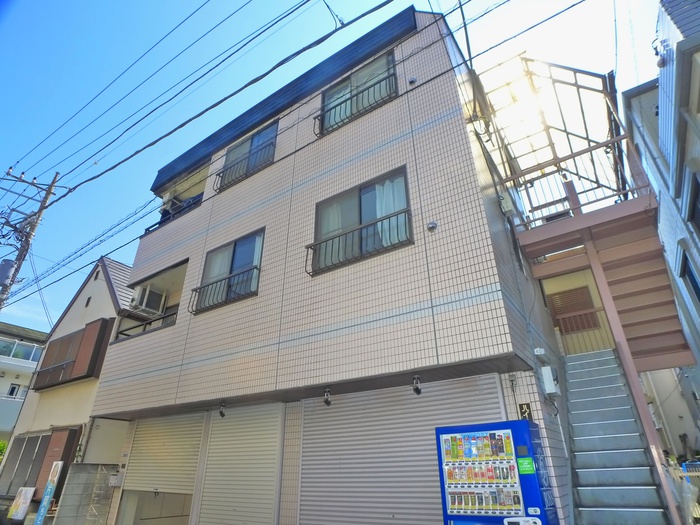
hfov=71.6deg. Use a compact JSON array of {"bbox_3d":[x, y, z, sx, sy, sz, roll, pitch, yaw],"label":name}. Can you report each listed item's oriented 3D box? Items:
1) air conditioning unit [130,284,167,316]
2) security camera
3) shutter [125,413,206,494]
[{"bbox_3d":[-4.207,0.793,10.133,0.280,0.500,0.700,-19,-34,31],"label":"air conditioning unit"},{"bbox_3d":[0.795,1.438,5.719,0.120,0.230,0.150,-5,-29,10],"label":"security camera"},{"bbox_3d":[-3.269,3.323,8.471,2.040,1.260,0.080,-19,-34,31],"label":"shutter"}]

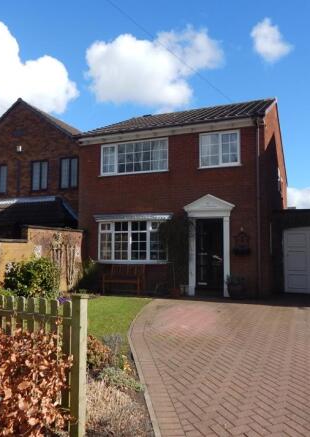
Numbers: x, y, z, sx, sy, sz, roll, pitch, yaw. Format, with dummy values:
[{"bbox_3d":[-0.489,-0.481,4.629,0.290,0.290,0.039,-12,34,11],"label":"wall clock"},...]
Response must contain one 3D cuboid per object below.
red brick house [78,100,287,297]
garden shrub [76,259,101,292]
[{"bbox_3d":[1.904,-1.067,14.958,5.950,7.060,9.300,-2,-4,22],"label":"red brick house"},{"bbox_3d":[-1.998,1.711,11.136,0.720,1.020,0.650,-2,-4,22],"label":"garden shrub"}]

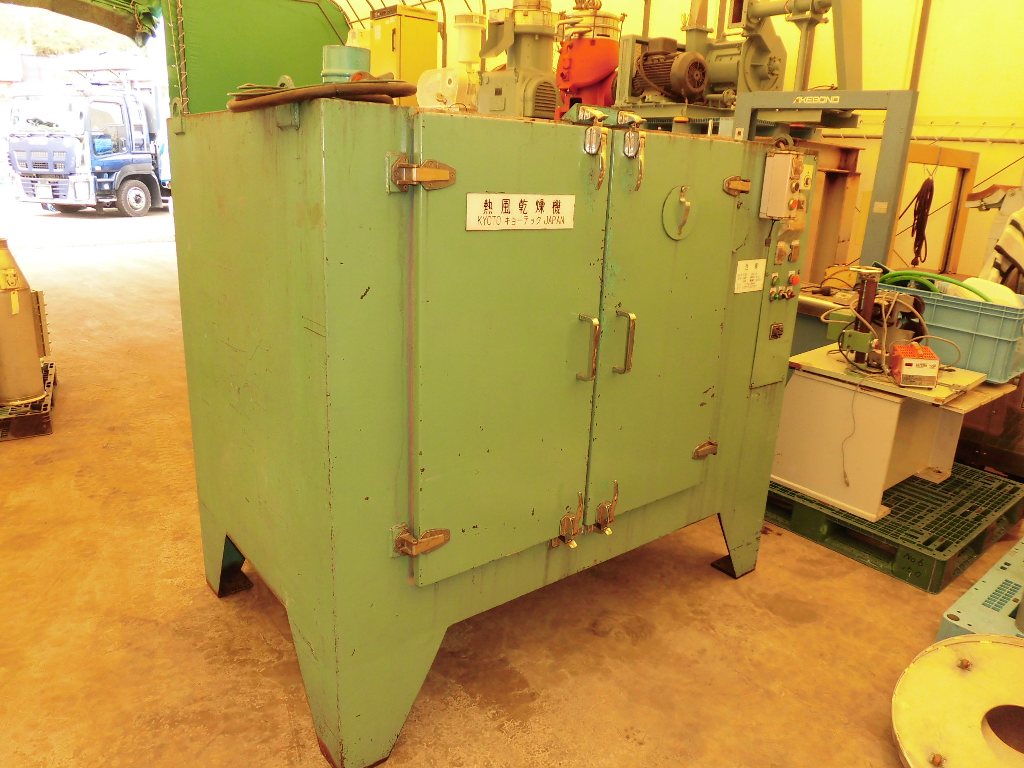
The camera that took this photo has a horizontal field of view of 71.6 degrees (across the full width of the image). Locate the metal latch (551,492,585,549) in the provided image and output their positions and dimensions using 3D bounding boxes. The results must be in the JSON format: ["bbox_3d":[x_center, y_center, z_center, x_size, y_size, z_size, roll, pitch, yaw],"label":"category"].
[{"bbox_3d":[0.160,0.369,1.972,0.045,0.168,0.080,-10,20,-37],"label":"metal latch"}]

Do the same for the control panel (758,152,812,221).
[{"bbox_3d":[0.867,-0.623,2.245,0.100,0.200,0.105,-10,20,-37],"label":"control panel"}]

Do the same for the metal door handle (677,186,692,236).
[{"bbox_3d":[0.474,-0.471,1.956,0.024,0.136,0.031,-10,20,-37],"label":"metal door handle"}]

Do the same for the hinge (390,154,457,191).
[{"bbox_3d":[-0.179,-0.433,1.468,0.132,0.070,0.064,-10,20,-37],"label":"hinge"}]

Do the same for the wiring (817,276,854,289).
[{"bbox_3d":[1.953,-0.613,4.286,0.230,0.075,0.110,10,17,23],"label":"wiring"}]

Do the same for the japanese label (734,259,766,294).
[{"bbox_3d":[0.787,-0.356,2.334,0.161,0.102,0.004,-10,20,-37],"label":"japanese label"}]

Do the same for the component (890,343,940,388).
[{"bbox_3d":[1.662,-0.078,2.937,0.128,0.125,0.245,8,17,18],"label":"component"}]

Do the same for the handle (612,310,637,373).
[{"bbox_3d":[0.302,-0.110,1.912,0.016,0.170,0.062,-10,20,-37],"label":"handle"}]

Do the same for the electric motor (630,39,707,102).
[{"bbox_3d":[1.049,-2.112,4.760,0.285,0.395,0.450,-10,20,-37],"label":"electric motor"}]

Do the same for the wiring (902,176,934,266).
[{"bbox_3d":[2.534,-1.019,4.425,0.180,0.600,0.100,11,18,27],"label":"wiring"}]

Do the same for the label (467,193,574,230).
[{"bbox_3d":[0.030,-0.395,1.632,0.318,0.082,0.006,-10,20,-37],"label":"label"}]

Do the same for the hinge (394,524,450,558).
[{"bbox_3d":[-0.210,0.376,1.705,0.129,0.062,0.064,-10,20,-37],"label":"hinge"}]

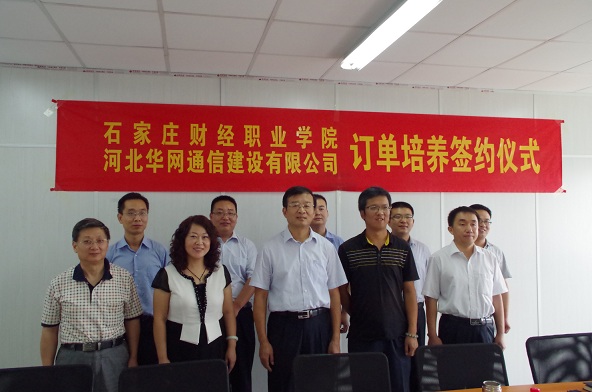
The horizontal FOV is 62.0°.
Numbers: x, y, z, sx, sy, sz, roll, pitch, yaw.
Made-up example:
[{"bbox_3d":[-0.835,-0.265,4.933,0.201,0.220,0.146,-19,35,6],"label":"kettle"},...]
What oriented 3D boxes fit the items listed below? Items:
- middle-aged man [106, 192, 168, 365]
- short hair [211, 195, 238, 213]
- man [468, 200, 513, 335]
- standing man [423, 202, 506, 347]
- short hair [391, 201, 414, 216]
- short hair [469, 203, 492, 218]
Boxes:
[{"bbox_3d":[-0.965,0.850,2.970,0.480,1.738,0.280,0,-2,-13],"label":"middle-aged man"},{"bbox_3d":[-0.474,0.064,3.268,0.165,0.135,0.190,0,-2,-8],"label":"short hair"},{"bbox_3d":[1.359,0.893,3.622,0.470,1.661,0.270,-1,-2,2],"label":"man"},{"bbox_3d":[1.051,0.887,3.042,0.490,1.638,0.280,-1,-2,4],"label":"standing man"},{"bbox_3d":[0.775,0.109,3.578,0.160,0.130,0.185,-1,-2,3],"label":"short hair"},{"bbox_3d":[1.376,0.128,3.668,0.160,0.130,0.185,-1,-2,4],"label":"short hair"}]

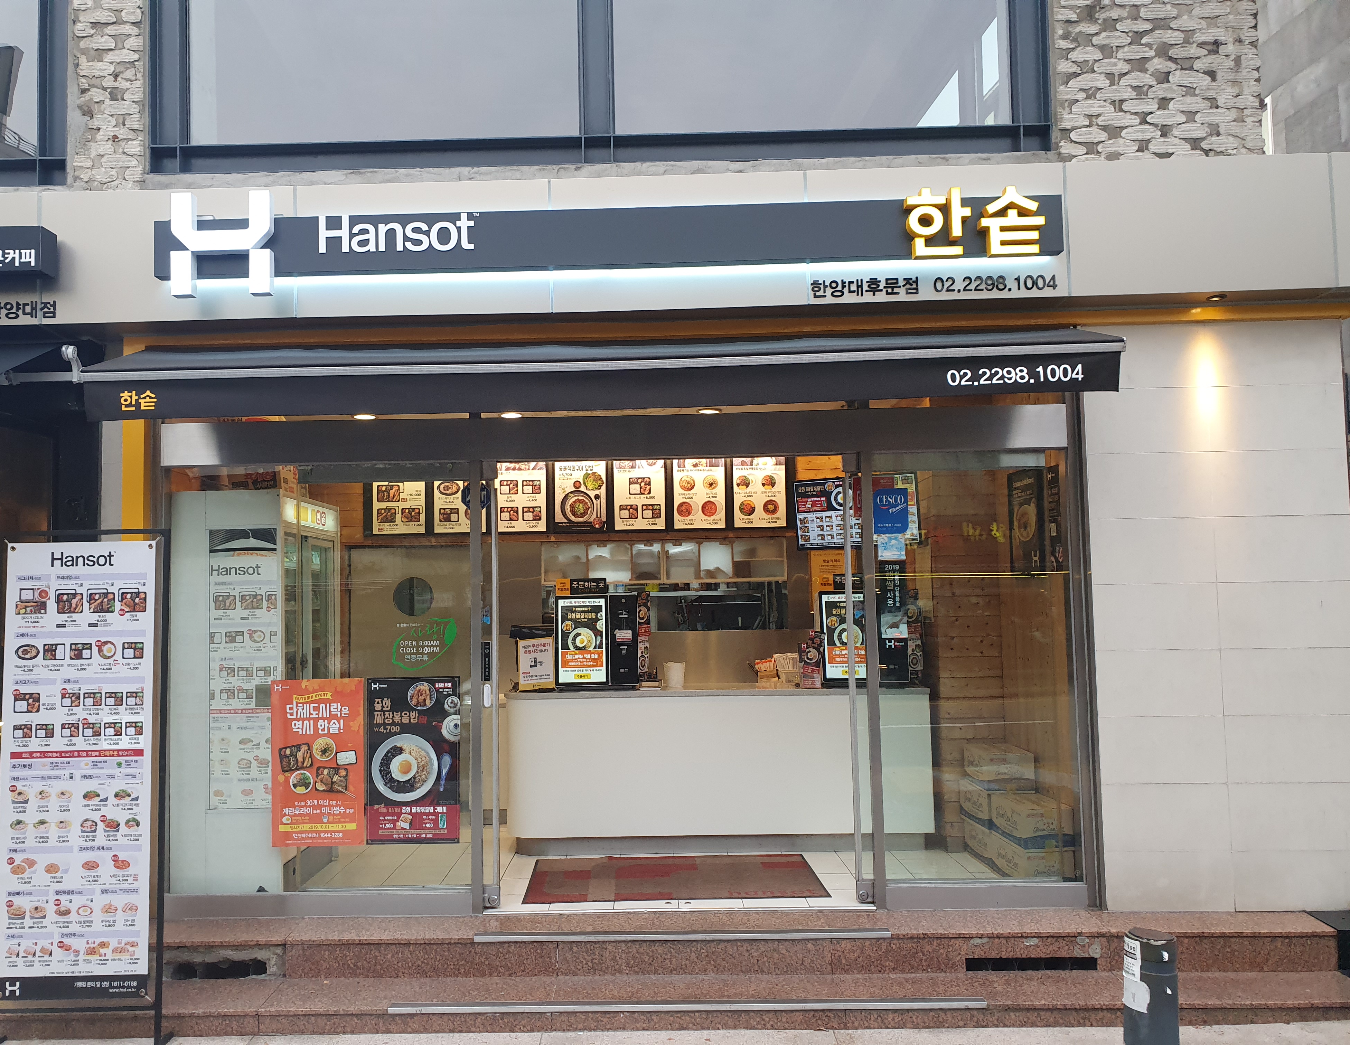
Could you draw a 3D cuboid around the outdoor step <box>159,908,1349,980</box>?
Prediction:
[{"bbox_3d":[0.242,1.843,4.556,4.970,0.180,0.350,-1,-4,2],"label":"outdoor step"}]

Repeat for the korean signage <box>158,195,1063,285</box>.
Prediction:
[{"bbox_3d":[-0.297,-1.228,4.539,3.870,0.440,0.140,-1,-3,1],"label":"korean signage"}]

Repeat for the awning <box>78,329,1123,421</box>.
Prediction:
[{"bbox_3d":[-0.313,-0.670,4.606,4.330,0.430,0.560,-1,-4,1],"label":"awning"}]

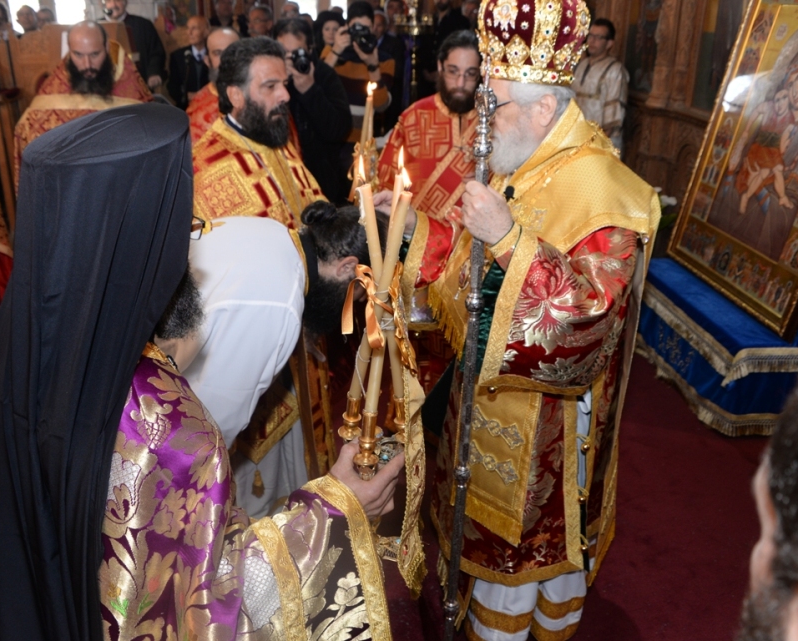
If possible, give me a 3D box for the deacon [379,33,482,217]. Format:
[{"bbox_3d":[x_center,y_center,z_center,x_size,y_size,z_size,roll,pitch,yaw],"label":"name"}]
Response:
[{"bbox_3d":[0.200,-0.119,2.768,0.580,1.770,0.430,2,19,7],"label":"deacon"}]

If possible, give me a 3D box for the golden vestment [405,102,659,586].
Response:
[{"bbox_3d":[0.305,0.092,1.910,0.560,1.220,0.620,-5,19,-15],"label":"golden vestment"}]

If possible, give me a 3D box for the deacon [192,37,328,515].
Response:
[{"bbox_3d":[-0.430,0.057,2.310,0.430,1.730,0.600,9,21,25],"label":"deacon"}]

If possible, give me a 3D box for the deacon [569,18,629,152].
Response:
[{"bbox_3d":[1.490,-1.314,5.520,0.350,1.730,0.500,-16,25,-39],"label":"deacon"}]

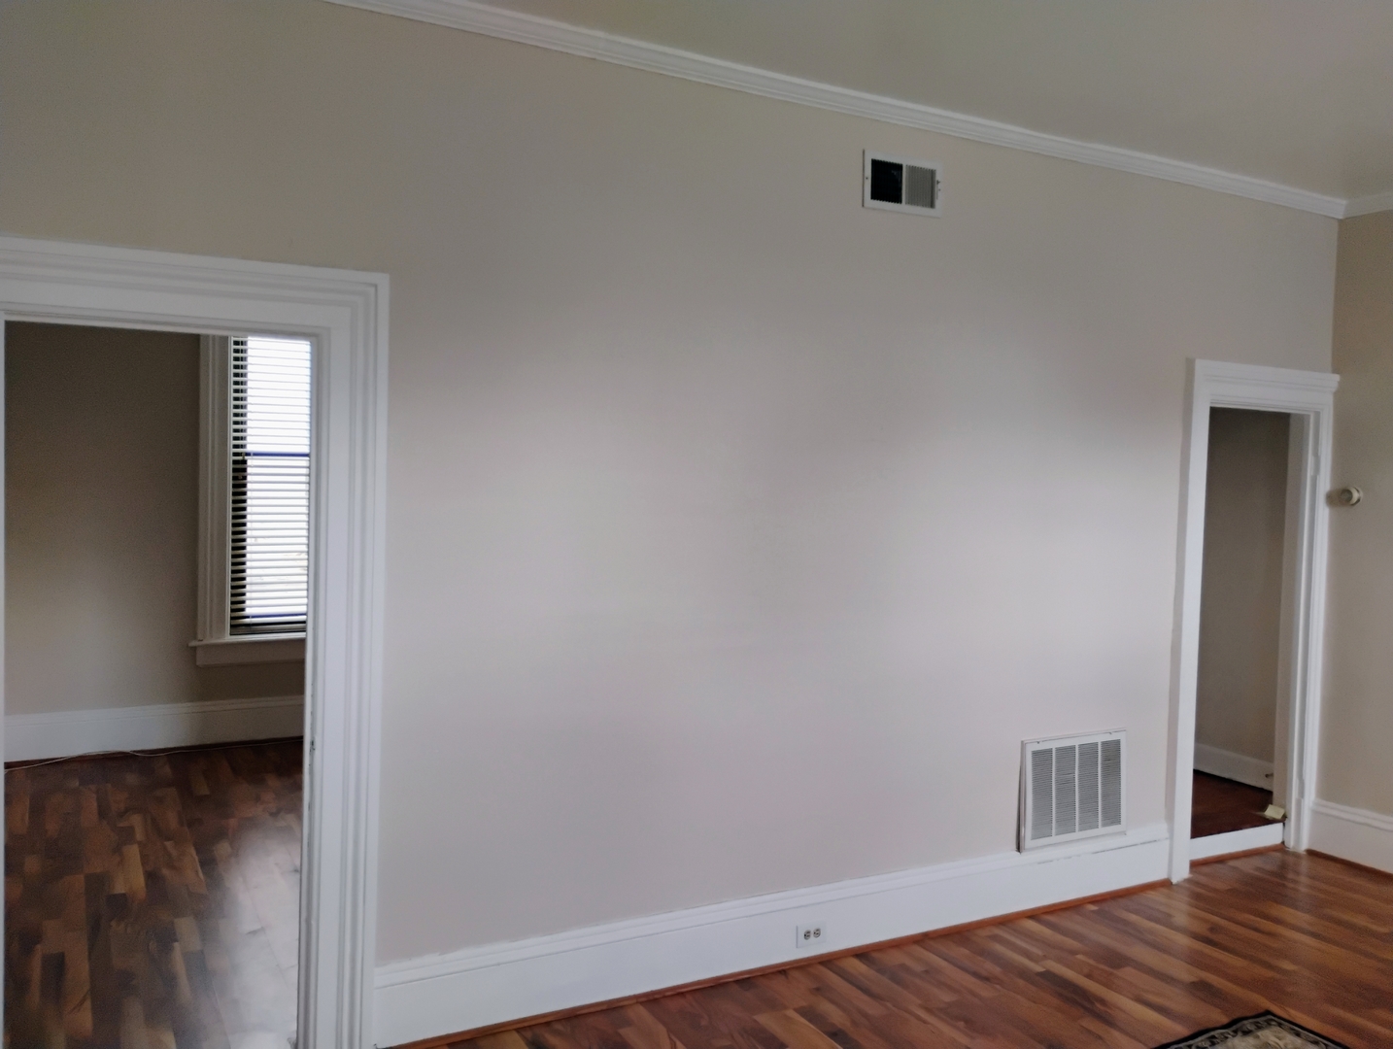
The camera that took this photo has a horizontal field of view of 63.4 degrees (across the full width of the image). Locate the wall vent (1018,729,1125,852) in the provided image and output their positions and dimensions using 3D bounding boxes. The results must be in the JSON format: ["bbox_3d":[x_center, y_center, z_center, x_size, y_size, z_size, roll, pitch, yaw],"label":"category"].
[{"bbox_3d":[1.502,1.050,4.480,0.550,0.422,0.045,0,3,-28],"label":"wall vent"}]

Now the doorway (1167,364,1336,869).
[{"bbox_3d":[2.423,0.416,4.999,0.965,2.207,0.140,0,3,-28],"label":"doorway"}]

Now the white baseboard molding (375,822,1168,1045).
[{"bbox_3d":[0.548,1.389,3.998,3.302,0.245,0.025,0,3,-28],"label":"white baseboard molding"}]

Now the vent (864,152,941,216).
[{"bbox_3d":[0.722,-1.190,3.952,0.350,0.194,0.020,0,3,-28],"label":"vent"}]

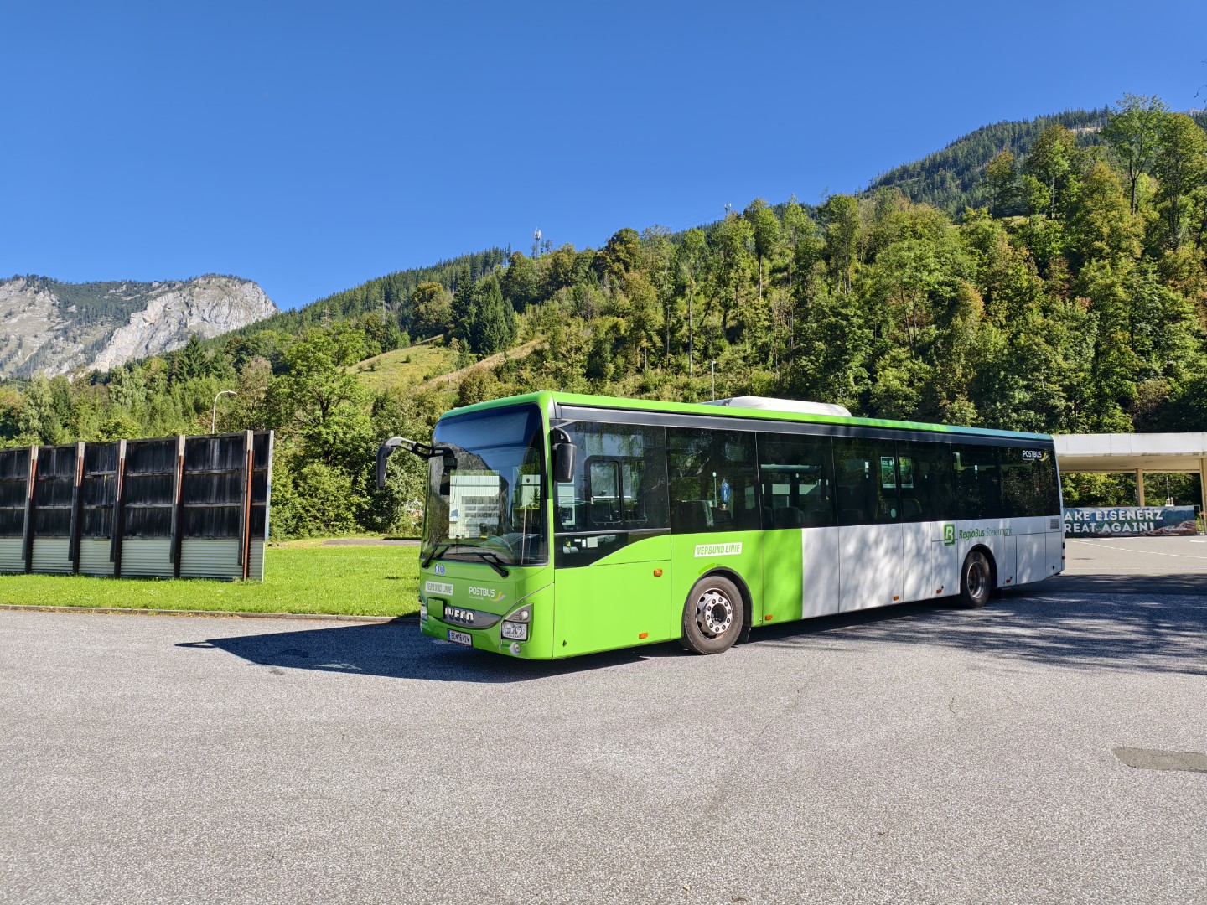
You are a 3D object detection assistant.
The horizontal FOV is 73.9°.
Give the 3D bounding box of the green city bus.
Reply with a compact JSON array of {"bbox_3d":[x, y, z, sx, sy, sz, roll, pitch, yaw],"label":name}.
[{"bbox_3d":[3.090,0.943,12.504,12.200,3.250,2.750,2,-5,-38],"label":"green city bus"}]

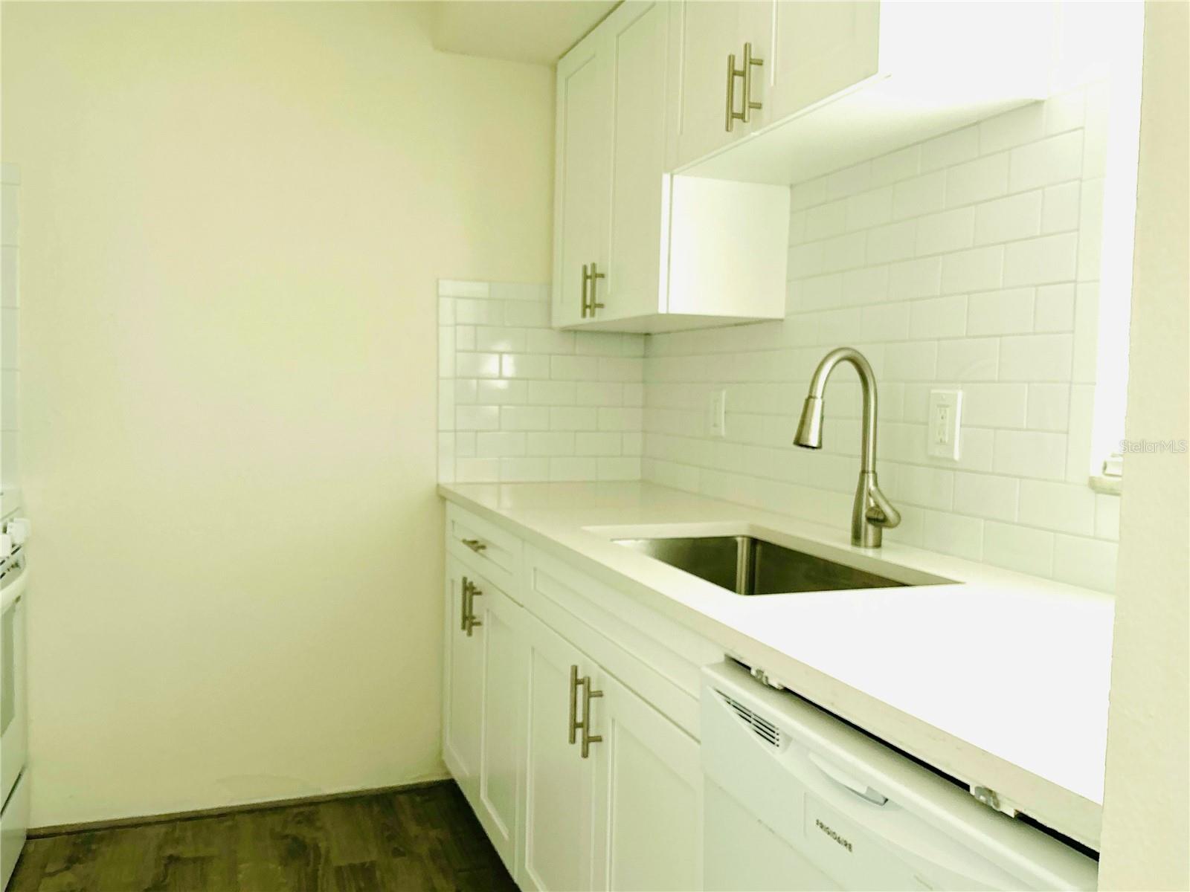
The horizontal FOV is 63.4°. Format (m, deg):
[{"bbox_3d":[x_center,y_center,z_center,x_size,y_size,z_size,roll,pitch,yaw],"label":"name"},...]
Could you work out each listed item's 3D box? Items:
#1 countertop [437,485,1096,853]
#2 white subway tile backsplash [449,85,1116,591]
[{"bbox_3d":[0.259,0.200,1.833,0.650,0.033,2.330,0,4,-21],"label":"countertop"},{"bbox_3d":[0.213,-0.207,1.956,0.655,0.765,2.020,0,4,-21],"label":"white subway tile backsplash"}]

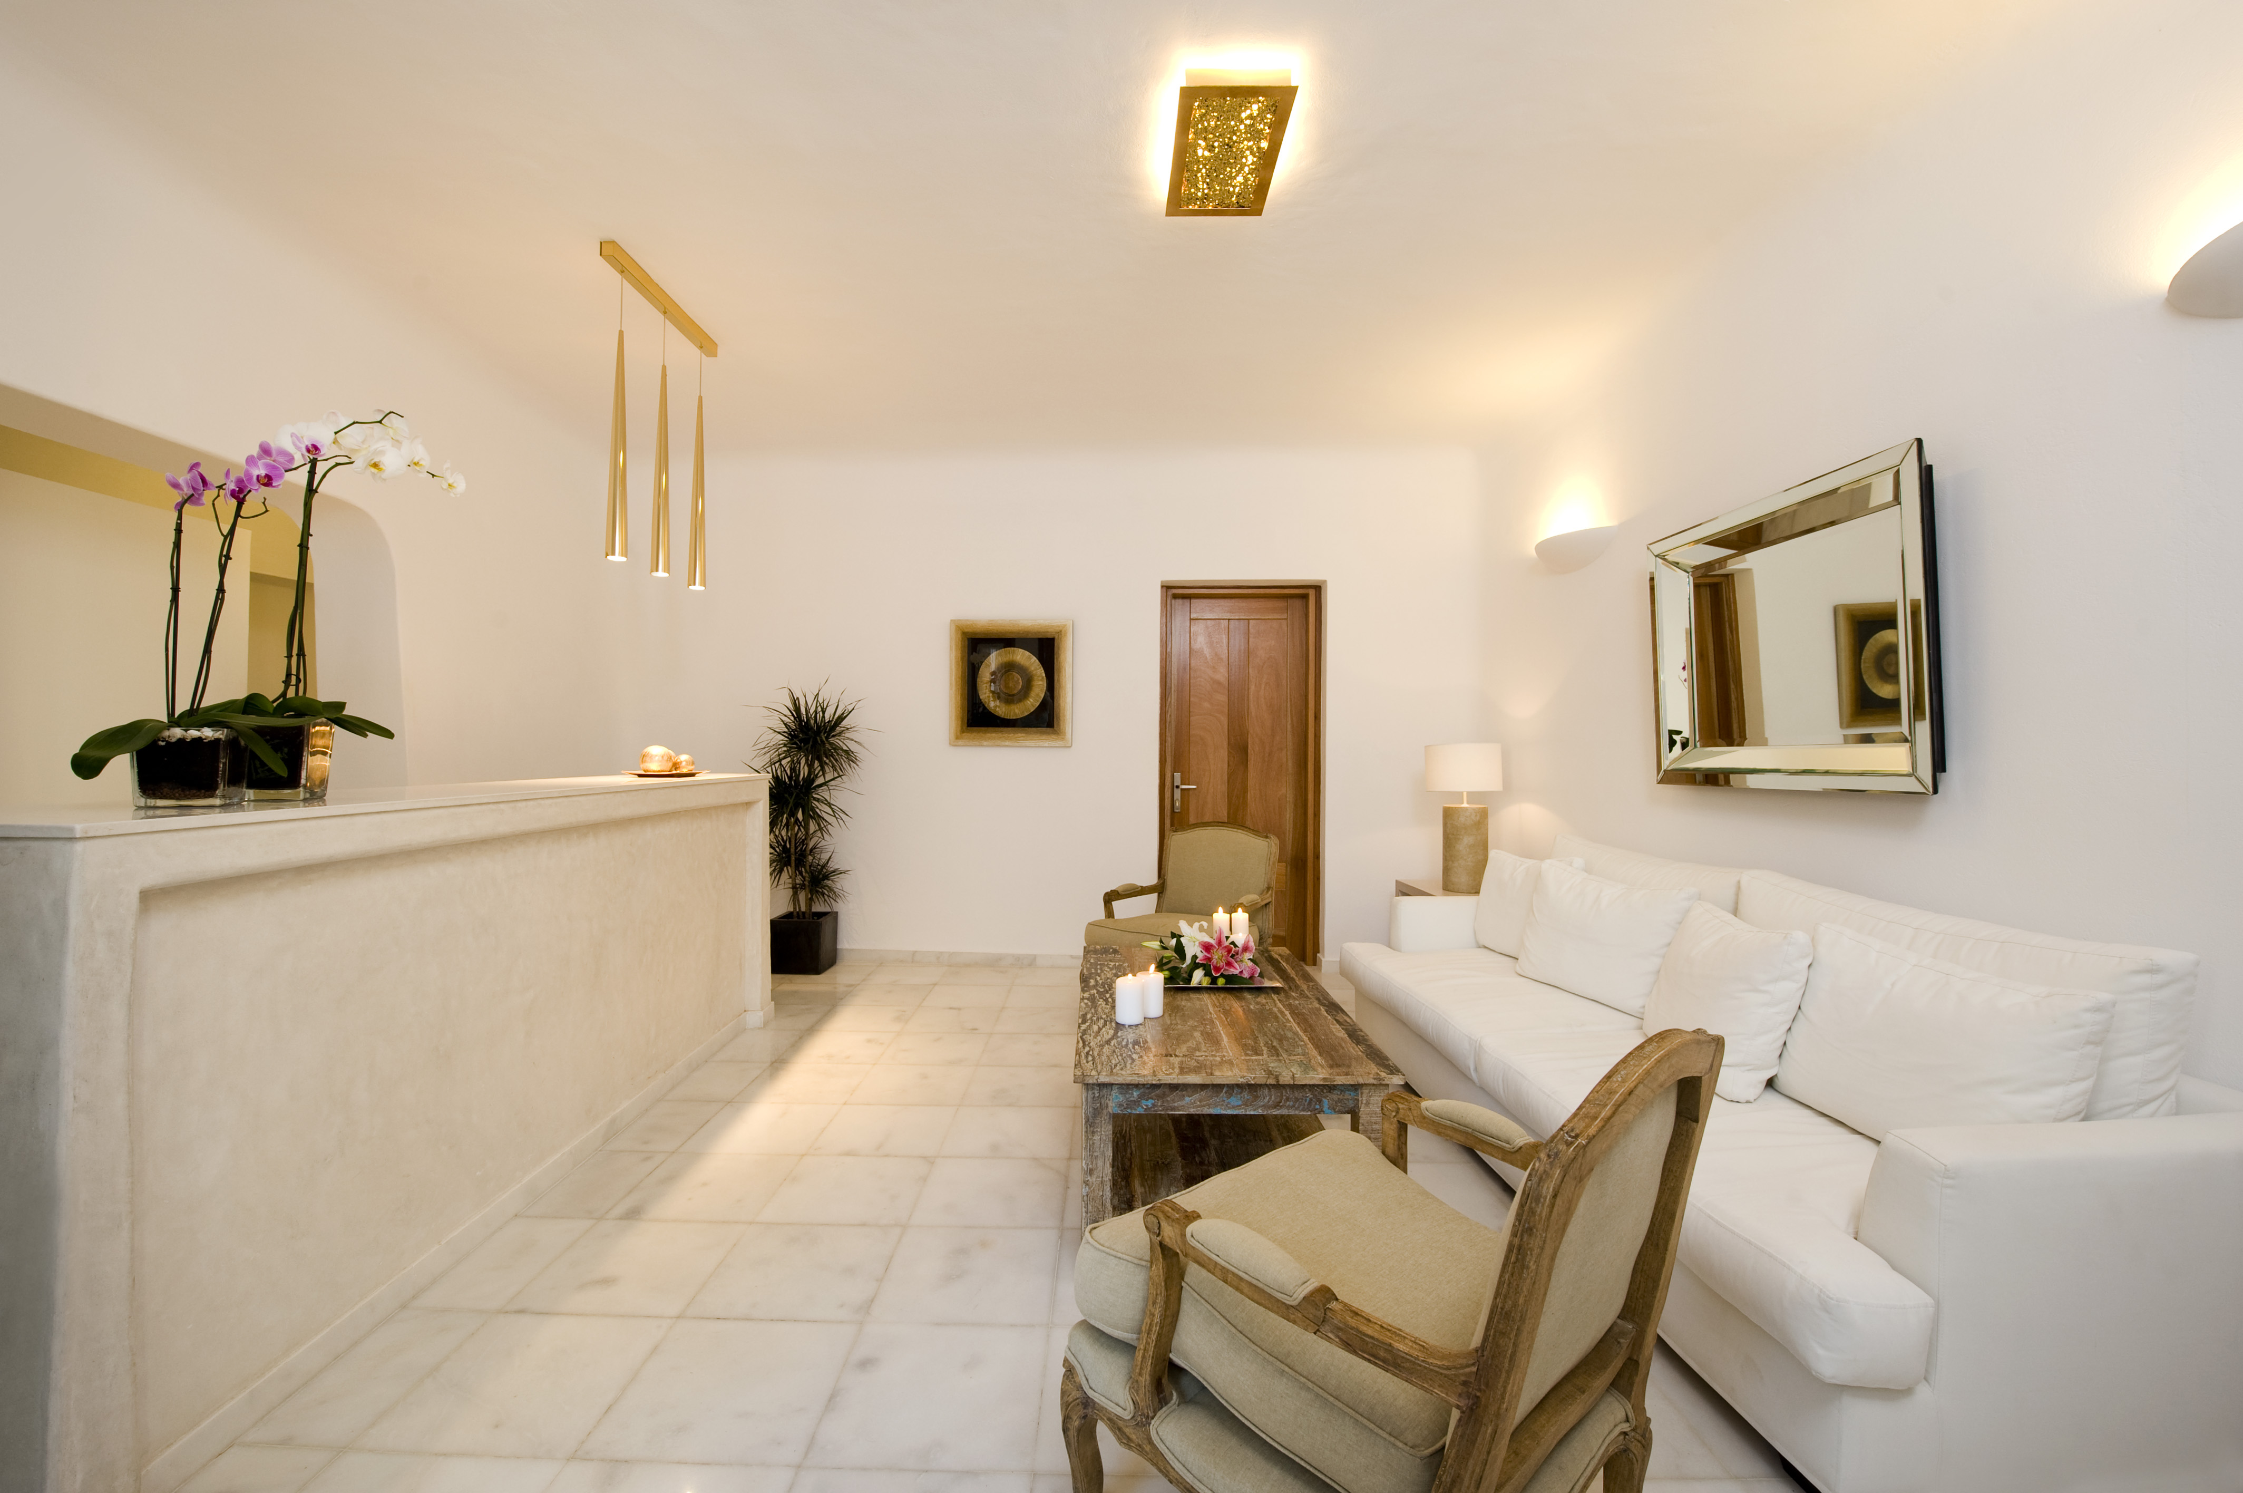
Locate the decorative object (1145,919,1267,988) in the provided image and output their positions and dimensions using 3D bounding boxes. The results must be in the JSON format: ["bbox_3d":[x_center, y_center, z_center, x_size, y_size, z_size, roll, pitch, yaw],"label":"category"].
[{"bbox_3d":[0.283,0.698,3.001,0.416,0.205,0.280,1,0,0],"label":"decorative object"}]

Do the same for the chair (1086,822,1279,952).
[{"bbox_3d":[0.289,0.784,3.741,0.640,0.910,0.730,1,0,30],"label":"chair"}]

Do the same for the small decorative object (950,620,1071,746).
[{"bbox_3d":[-0.620,-0.358,4.910,0.680,0.705,0.060,1,0,0],"label":"small decorative object"}]

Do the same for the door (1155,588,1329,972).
[{"bbox_3d":[0.672,0.162,5.022,0.920,2.170,0.090,1,0,0],"label":"door"}]

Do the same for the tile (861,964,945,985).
[{"bbox_3d":[-1.174,1.267,4.812,0.400,0.020,0.400,1,0,0],"label":"tile"}]

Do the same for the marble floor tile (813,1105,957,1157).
[{"bbox_3d":[-0.763,1.262,2.851,0.400,0.020,0.390,1,0,0],"label":"marble floor tile"}]

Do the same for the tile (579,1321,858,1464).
[{"bbox_3d":[-0.757,1.249,1.697,0.400,0.015,0.385,1,0,0],"label":"tile"}]

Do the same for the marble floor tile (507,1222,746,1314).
[{"bbox_3d":[-1.157,1.242,2.078,0.400,0.015,0.385,1,0,0],"label":"marble floor tile"}]

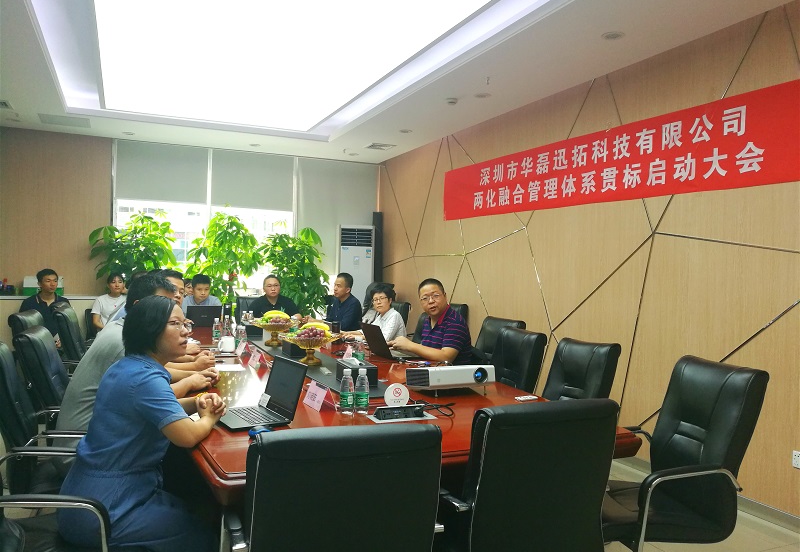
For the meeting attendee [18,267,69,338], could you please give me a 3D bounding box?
[{"bbox_3d":[-3.520,0.608,6.280,0.520,1.330,0.750,0,1,-42],"label":"meeting attendee"}]

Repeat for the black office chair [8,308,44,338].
[{"bbox_3d":[-2.388,0.758,4.457,0.620,1.000,0.570,1,0,-18],"label":"black office chair"}]

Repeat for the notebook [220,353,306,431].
[{"bbox_3d":[-0.638,0.513,2.762,0.330,0.250,0.350,0,1,-31],"label":"notebook"}]

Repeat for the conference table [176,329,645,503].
[{"bbox_3d":[-0.822,0.920,4.425,1.720,0.750,5.070,1,1,-24],"label":"conference table"}]

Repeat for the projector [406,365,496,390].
[{"bbox_3d":[0.243,0.481,3.000,0.355,0.095,0.250,1,-2,-24],"label":"projector"}]

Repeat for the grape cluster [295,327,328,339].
[{"bbox_3d":[-0.550,0.354,3.880,0.190,0.090,0.140,1,1,-24],"label":"grape cluster"}]

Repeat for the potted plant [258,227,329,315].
[{"bbox_3d":[-1.333,0.342,7.792,0.780,1.860,0.780,0,1,-24],"label":"potted plant"}]

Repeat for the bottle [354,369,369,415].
[{"bbox_3d":[-0.179,0.531,2.928,0.065,0.220,0.065,1,1,0],"label":"bottle"}]

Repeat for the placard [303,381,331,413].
[{"bbox_3d":[-0.337,0.498,2.615,0.072,0.096,0.200,1,1,-28],"label":"placard"}]

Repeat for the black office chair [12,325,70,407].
[{"bbox_3d":[-1.617,0.768,3.264,0.620,0.955,0.580,1,1,-20],"label":"black office chair"}]

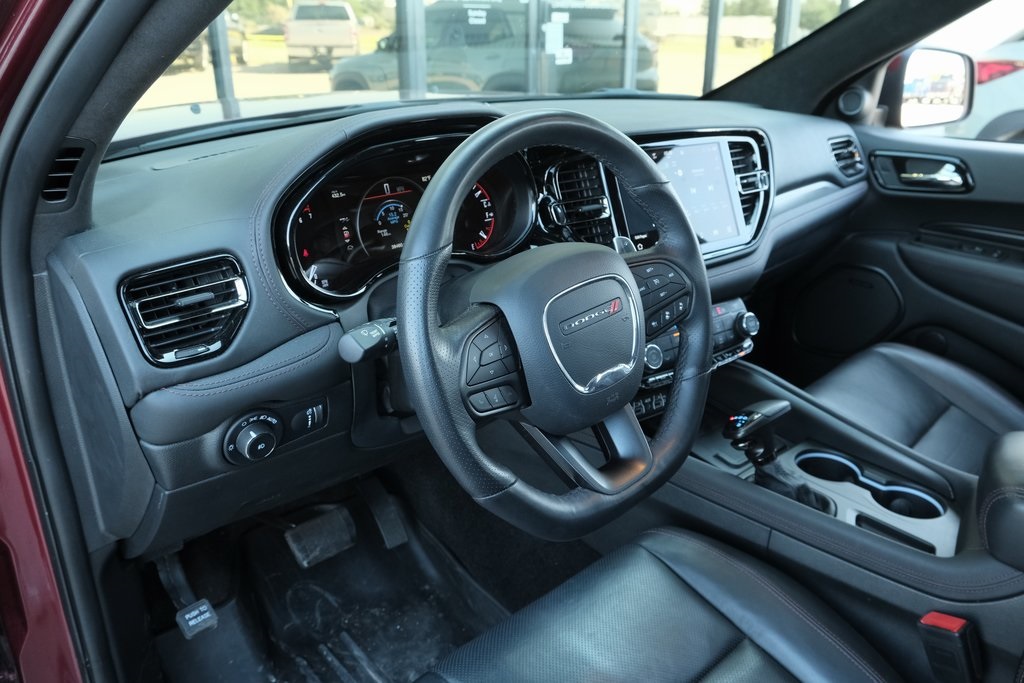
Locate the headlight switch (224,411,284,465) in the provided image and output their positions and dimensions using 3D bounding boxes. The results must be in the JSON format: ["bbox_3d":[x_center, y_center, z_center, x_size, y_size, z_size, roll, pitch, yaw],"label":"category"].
[{"bbox_3d":[-0.244,0.095,0.729,0.061,0.061,0.032,-14,20,-31],"label":"headlight switch"}]

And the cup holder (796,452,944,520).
[{"bbox_3d":[0.453,0.210,0.988,0.085,0.070,0.183,-19,29,-39],"label":"cup holder"}]

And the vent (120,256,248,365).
[{"bbox_3d":[-0.305,-0.029,0.698,0.040,0.090,0.104,-7,12,45],"label":"vent"}]

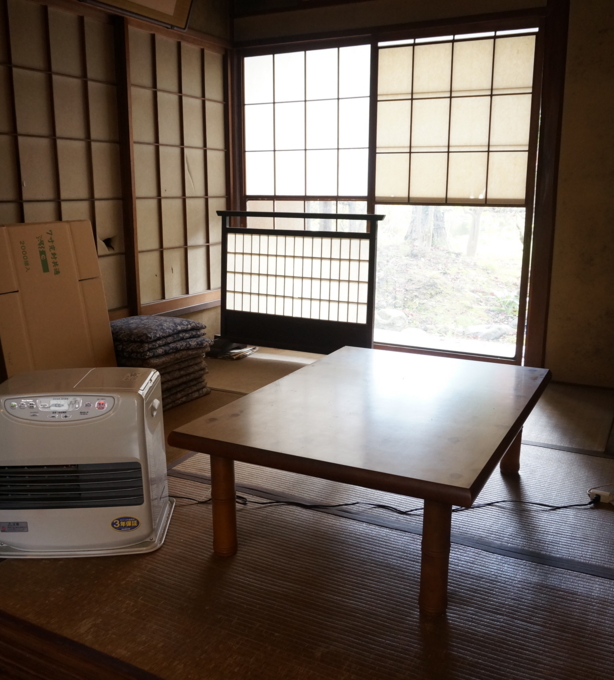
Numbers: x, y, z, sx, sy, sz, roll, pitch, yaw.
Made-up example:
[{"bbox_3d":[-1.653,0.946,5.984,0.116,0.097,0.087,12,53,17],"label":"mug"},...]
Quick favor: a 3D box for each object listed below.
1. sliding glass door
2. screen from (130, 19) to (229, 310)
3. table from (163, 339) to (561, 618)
[{"bbox_3d":[0.368,-0.771,3.799,1.750,1.700,0.080,6,14,27],"label":"sliding glass door"},{"bbox_3d":[-0.662,-0.891,3.740,0.035,1.410,0.865,6,14,27],"label":"screen"},{"bbox_3d":[0.245,0.342,2.071,0.770,0.358,1.090,6,14,26],"label":"table"}]

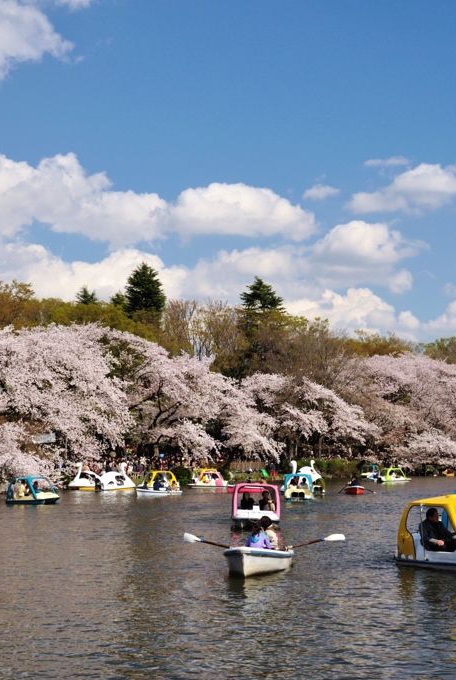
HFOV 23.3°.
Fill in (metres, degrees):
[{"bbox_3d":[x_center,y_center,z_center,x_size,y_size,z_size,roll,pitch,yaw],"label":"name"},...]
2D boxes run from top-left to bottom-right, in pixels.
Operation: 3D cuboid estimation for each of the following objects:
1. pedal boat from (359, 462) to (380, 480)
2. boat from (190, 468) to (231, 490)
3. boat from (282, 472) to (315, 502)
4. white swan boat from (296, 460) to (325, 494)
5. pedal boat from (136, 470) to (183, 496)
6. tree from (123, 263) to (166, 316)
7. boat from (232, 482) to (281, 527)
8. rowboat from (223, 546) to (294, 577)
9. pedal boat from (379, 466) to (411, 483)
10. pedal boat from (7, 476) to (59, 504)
[{"bbox_3d":[15.078,14.406,119.125,1.470,1.430,2.650,-4,-7,32],"label":"pedal boat"},{"bbox_3d":[-1.509,11.124,88.000,2.650,1.400,1.500,-2,-6,11],"label":"boat"},{"bbox_3d":[3.845,8.055,60.000,1.500,1.420,2.650,-1,-6,5],"label":"boat"},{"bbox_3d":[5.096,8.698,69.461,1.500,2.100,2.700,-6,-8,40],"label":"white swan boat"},{"bbox_3d":[-4.982,10.295,80.000,2.650,1.400,1.500,3,-7,-32],"label":"pedal boat"},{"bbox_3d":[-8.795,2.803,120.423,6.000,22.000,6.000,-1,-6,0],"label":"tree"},{"bbox_3d":[0.930,5.480,36.784,1.470,1.430,2.650,0,-6,-4],"label":"boat"},{"bbox_3d":[0.650,4.544,23.000,1.330,0.550,3.200,-2,-6,12],"label":"rowboat"},{"bbox_3d":[15.790,12.870,105.208,2.650,1.430,1.470,0,-6,-8],"label":"pedal boat"},{"bbox_3d":[-10.709,8.305,61.000,2.650,1.400,1.500,-4,-7,29],"label":"pedal boat"}]

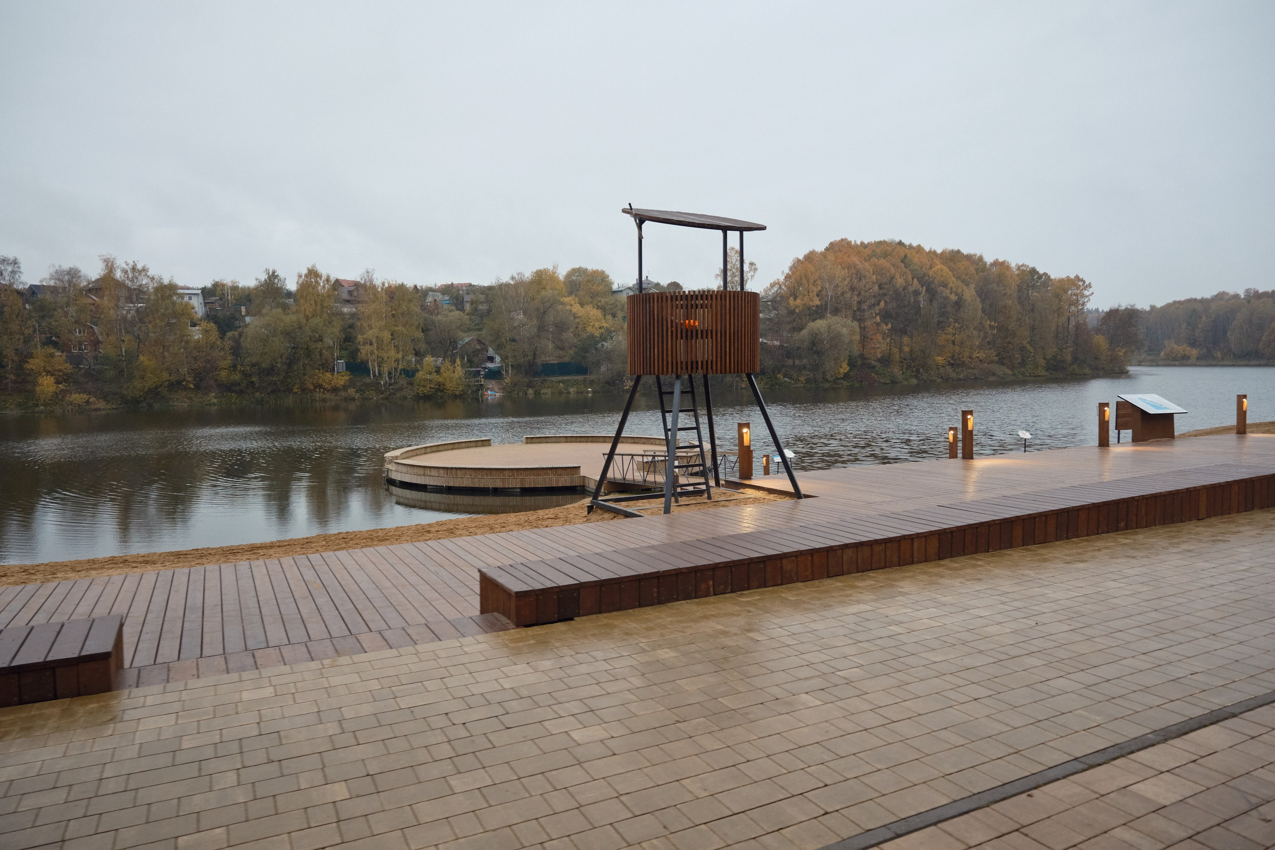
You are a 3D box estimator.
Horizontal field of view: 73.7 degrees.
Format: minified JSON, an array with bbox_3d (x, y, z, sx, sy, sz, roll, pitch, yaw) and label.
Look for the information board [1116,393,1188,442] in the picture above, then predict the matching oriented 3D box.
[{"bbox_3d":[10.659,-0.140,17.590,1.170,0.970,0.740,-3,4,-23],"label":"information board"}]

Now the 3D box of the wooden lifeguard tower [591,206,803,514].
[{"bbox_3d":[0.733,-0.879,11.036,2.100,3.950,2.080,-3,4,-27],"label":"wooden lifeguard tower"}]

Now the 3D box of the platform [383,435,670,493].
[{"bbox_3d":[-3.733,1.476,37.182,14.000,0.950,14.000,-1,4,0],"label":"platform"}]

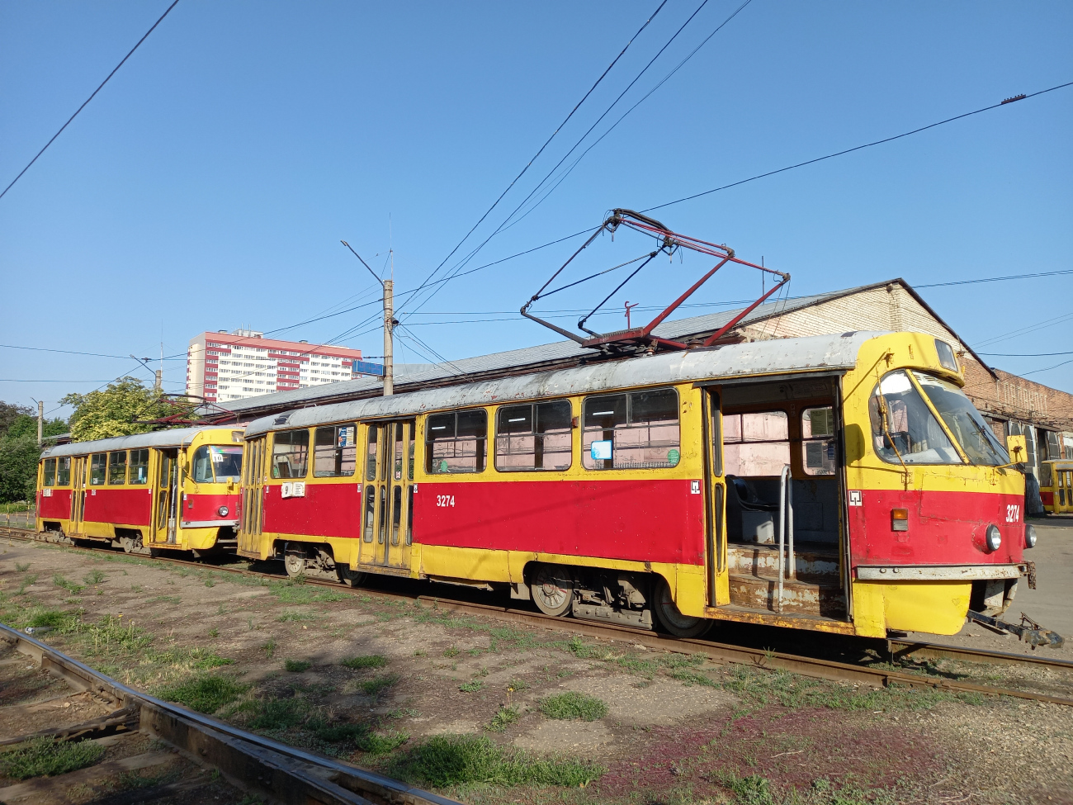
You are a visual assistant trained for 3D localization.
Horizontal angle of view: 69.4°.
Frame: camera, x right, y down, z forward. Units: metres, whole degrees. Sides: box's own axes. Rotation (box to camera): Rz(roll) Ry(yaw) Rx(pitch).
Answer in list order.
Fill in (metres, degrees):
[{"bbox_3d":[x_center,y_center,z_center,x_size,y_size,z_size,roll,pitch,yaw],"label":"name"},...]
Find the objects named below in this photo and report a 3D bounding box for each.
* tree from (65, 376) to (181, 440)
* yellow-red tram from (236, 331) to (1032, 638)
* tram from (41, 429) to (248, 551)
[{"bbox_3d":[-22.900,2.600,43.000,7.200,8.000,7.000,4,-8,-29],"label":"tree"},{"bbox_3d":[-0.735,1.310,11.640,2.500,3.100,14.000,7,-10,-44],"label":"yellow-red tram"},{"bbox_3d":[-11.400,2.580,22.100,14.000,3.100,2.500,-6,-9,43],"label":"tram"}]

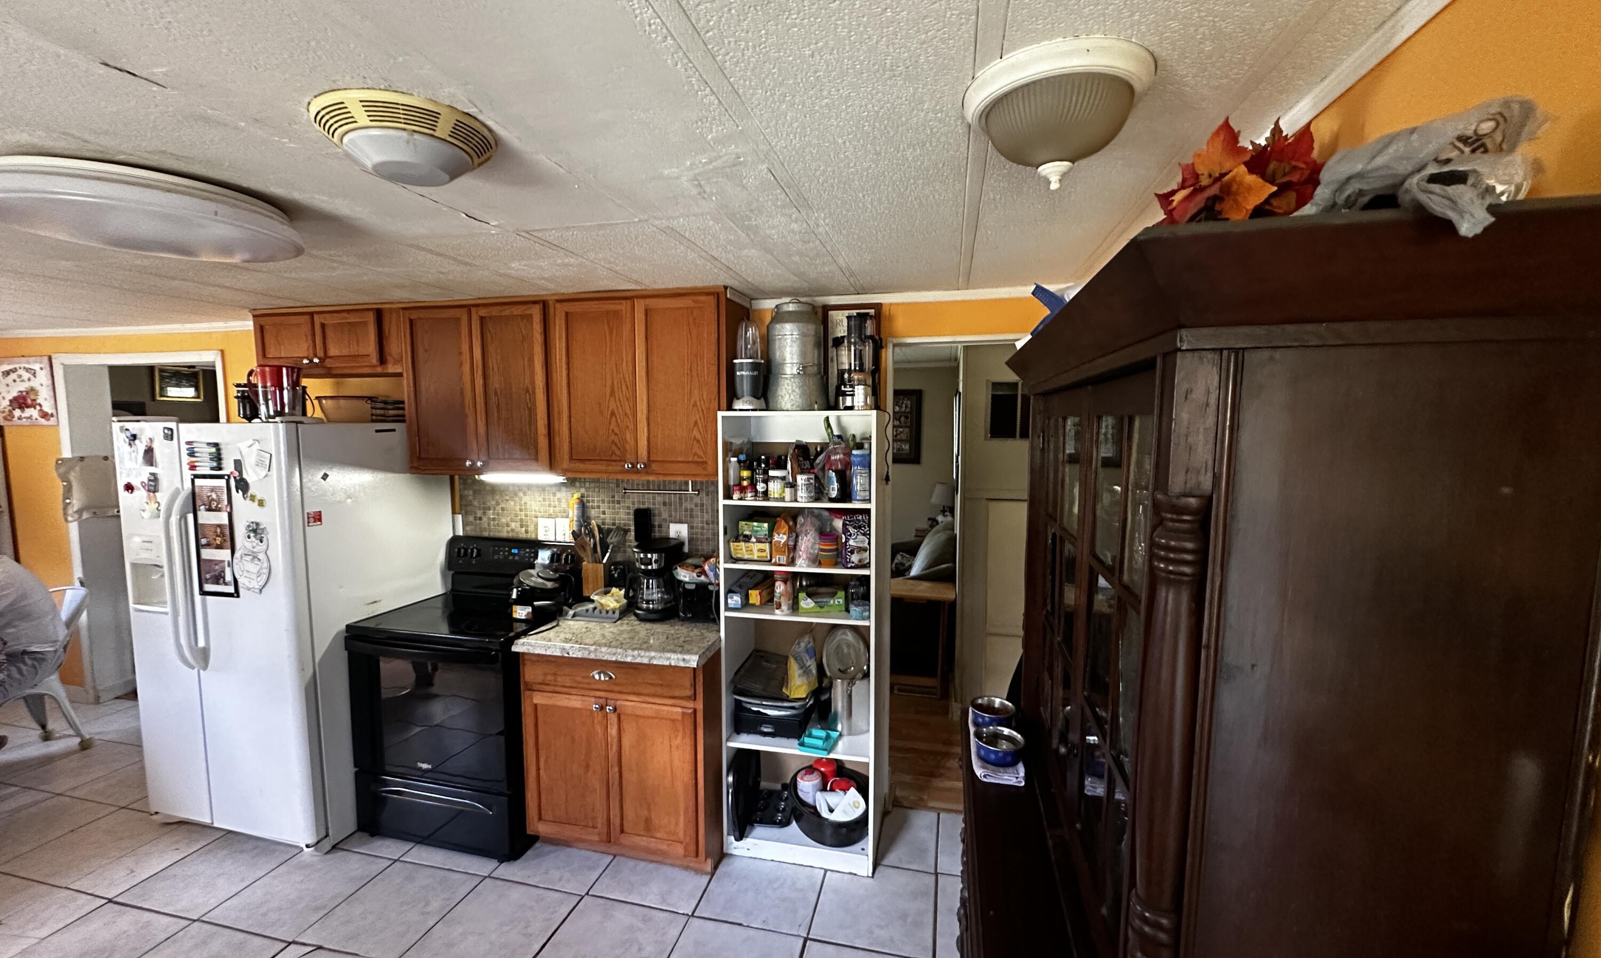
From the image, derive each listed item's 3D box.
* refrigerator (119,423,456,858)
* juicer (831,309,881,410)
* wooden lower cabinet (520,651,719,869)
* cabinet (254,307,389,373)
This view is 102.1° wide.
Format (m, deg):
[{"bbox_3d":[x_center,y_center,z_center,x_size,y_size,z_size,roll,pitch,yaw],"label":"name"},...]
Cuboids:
[{"bbox_3d":[-2.310,0.624,3.050,0.882,1.784,0.855,1,5,13],"label":"refrigerator"},{"bbox_3d":[0.220,-0.474,2.608,0.180,0.410,0.220,1,5,13],"label":"juicer"},{"bbox_3d":[-0.697,1.104,2.928,0.809,0.865,0.638,1,5,13],"label":"wooden lower cabinet"},{"bbox_3d":[-2.192,-0.664,3.190,0.820,0.315,0.330,1,5,13],"label":"cabinet"}]

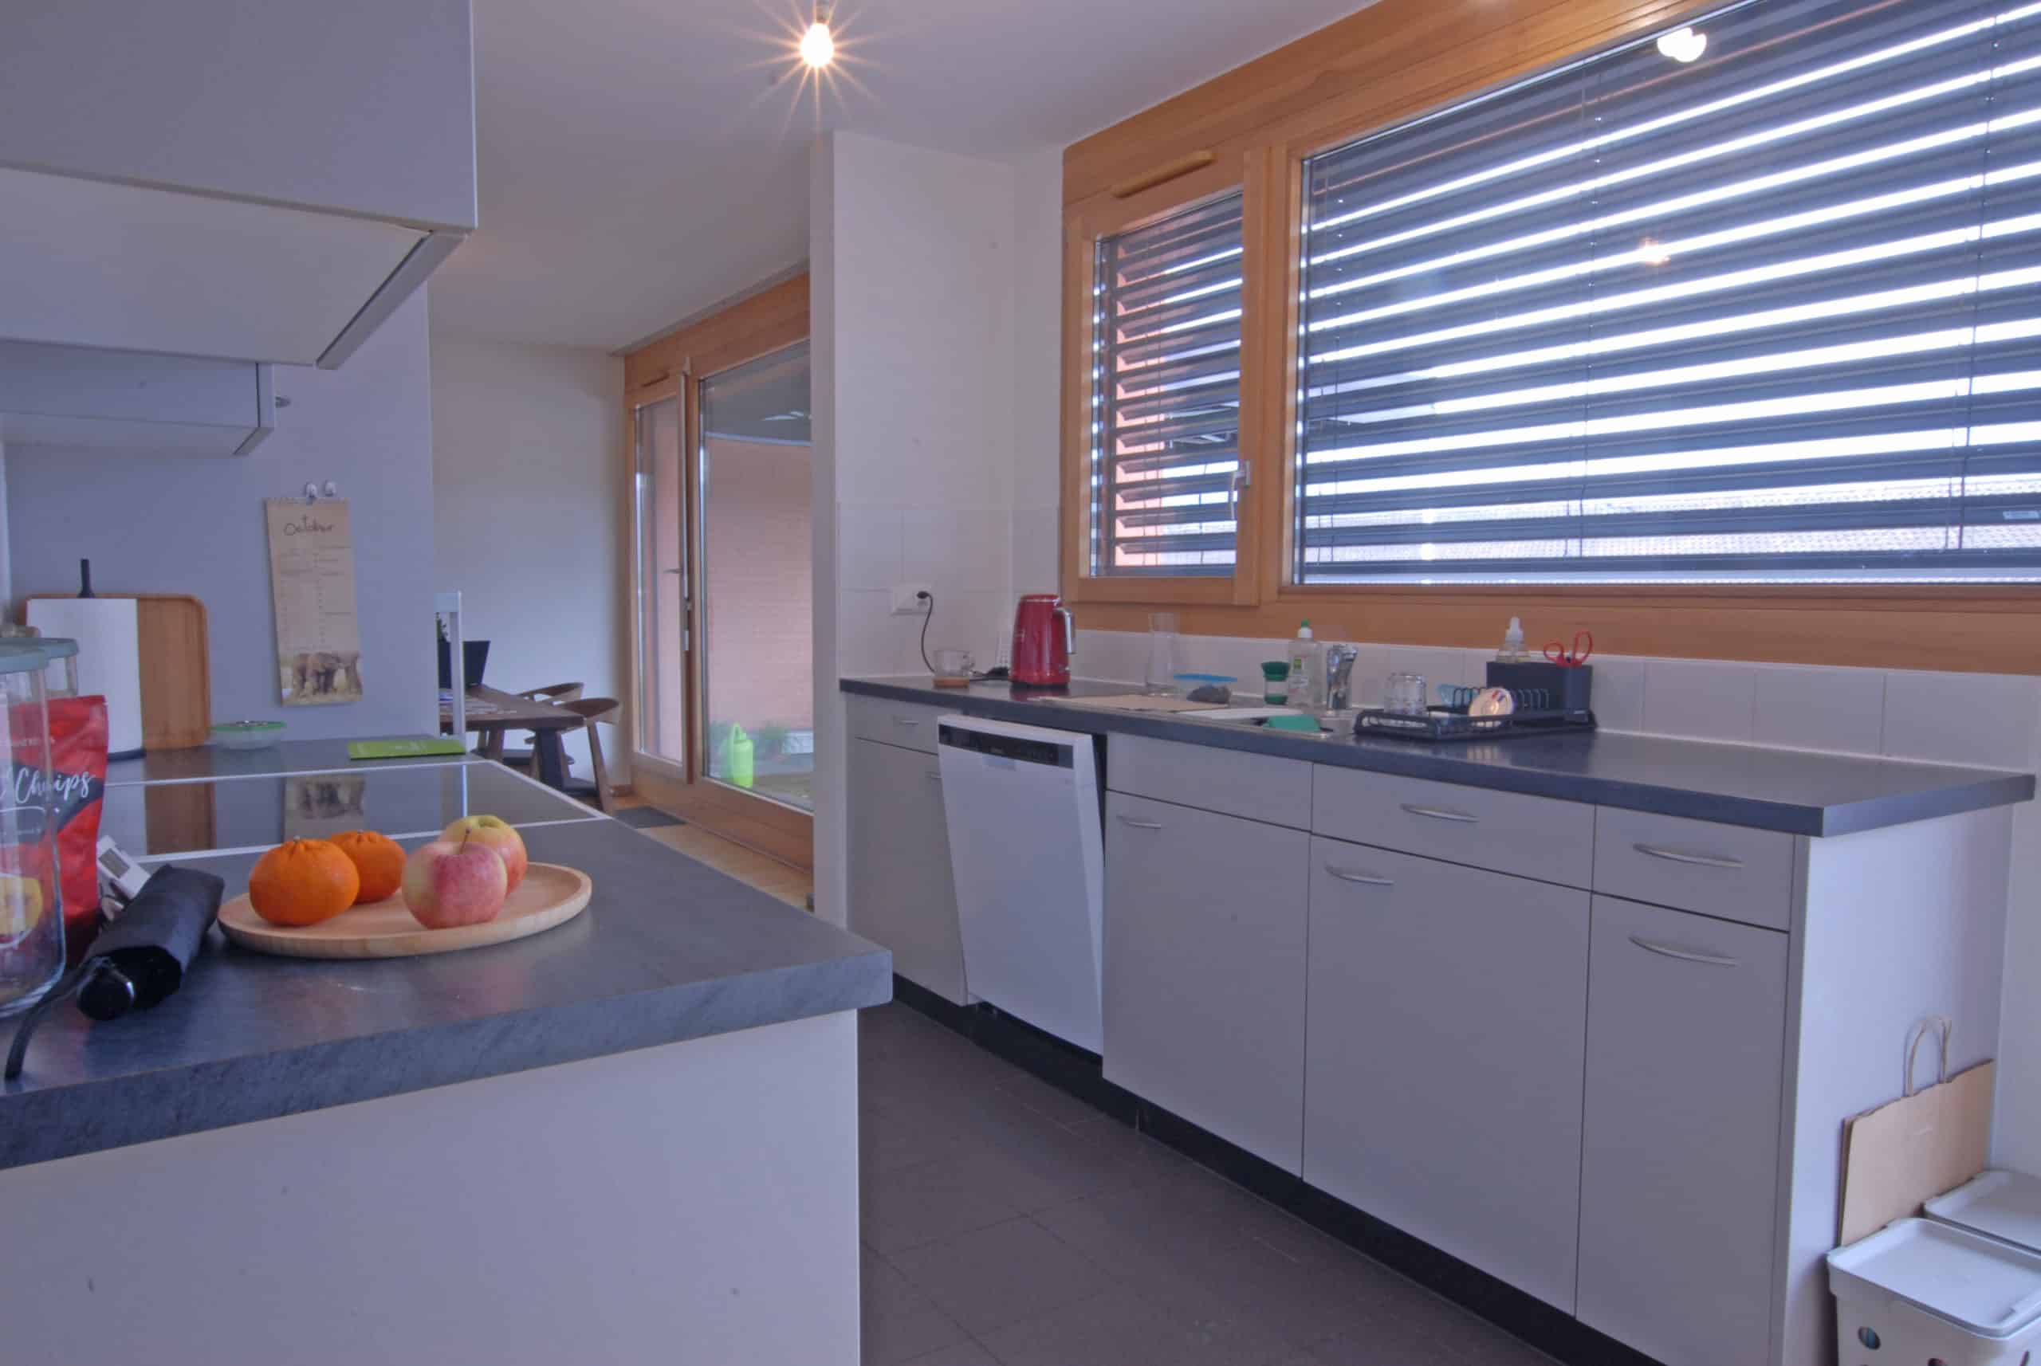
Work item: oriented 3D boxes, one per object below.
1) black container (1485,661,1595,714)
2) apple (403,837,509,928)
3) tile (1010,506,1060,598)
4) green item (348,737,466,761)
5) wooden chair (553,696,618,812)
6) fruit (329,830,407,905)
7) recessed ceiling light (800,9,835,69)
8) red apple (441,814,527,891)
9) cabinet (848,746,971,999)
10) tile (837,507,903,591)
[{"bbox_3d":[0.981,0.015,2.581,0.085,0.105,0.175,-2,5,-33],"label":"black container"},{"bbox_3d":[-0.424,0.151,1.024,0.072,0.069,0.072,-2,5,-33],"label":"apple"},{"bbox_3d":[0.049,-0.401,4.130,0.010,0.255,0.260,-2,5,-33],"label":"tile"},{"bbox_3d":[-0.997,0.106,2.203,0.165,0.008,0.207,-2,5,-29],"label":"green item"},{"bbox_3d":[-1.712,0.442,5.003,0.520,0.740,0.540,-2,5,-33],"label":"wooden chair"},{"bbox_3d":[-0.534,0.150,1.104,0.064,0.058,0.064,-2,5,-33],"label":"fruit"},{"bbox_3d":[-0.363,-1.153,2.440,0.060,0.105,0.060,0,4,0],"label":"recessed ceiling light"},{"bbox_3d":[-0.441,0.142,1.121,0.071,0.068,0.071,-2,5,-33],"label":"red apple"},{"bbox_3d":[-0.073,0.475,3.802,0.570,0.626,0.623,-2,5,-33],"label":"cabinet"},{"bbox_3d":[-0.437,-0.388,3.965,0.207,0.238,0.010,-2,5,-33],"label":"tile"}]

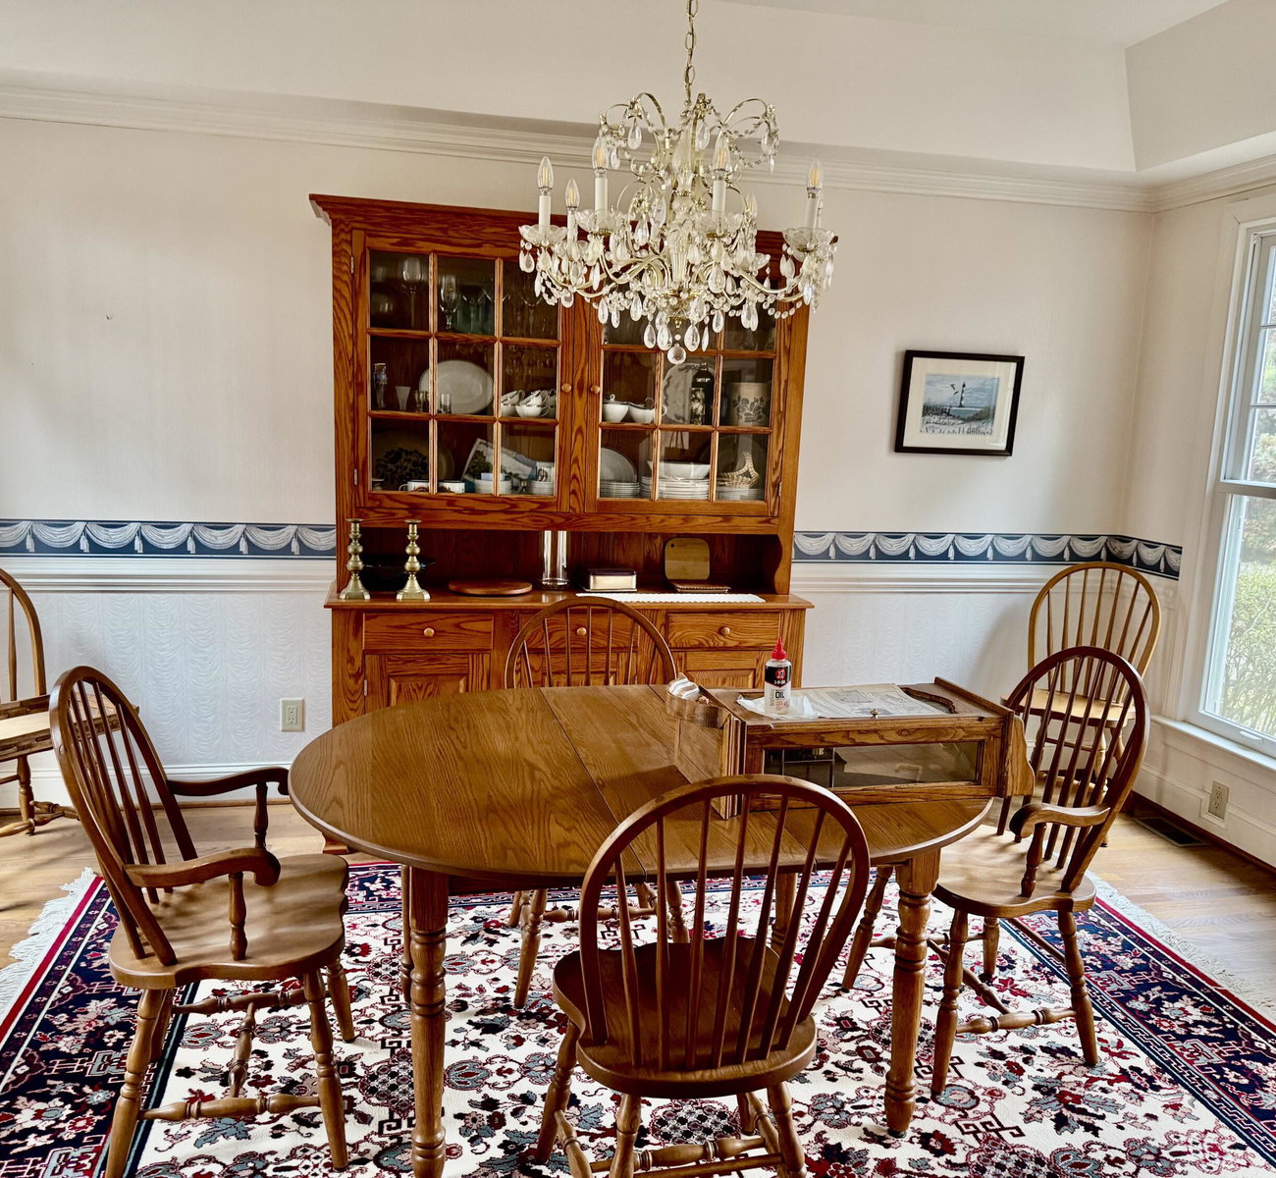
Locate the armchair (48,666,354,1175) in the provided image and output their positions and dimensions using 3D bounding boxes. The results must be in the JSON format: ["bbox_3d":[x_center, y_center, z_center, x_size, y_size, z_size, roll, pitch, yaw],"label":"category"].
[{"bbox_3d":[-0.867,0.632,2.247,0.555,0.977,0.560,0,10,-12],"label":"armchair"}]

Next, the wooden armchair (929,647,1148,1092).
[{"bbox_3d":[0.881,0.627,2.679,0.545,0.980,0.560,0,10,-15],"label":"wooden armchair"}]

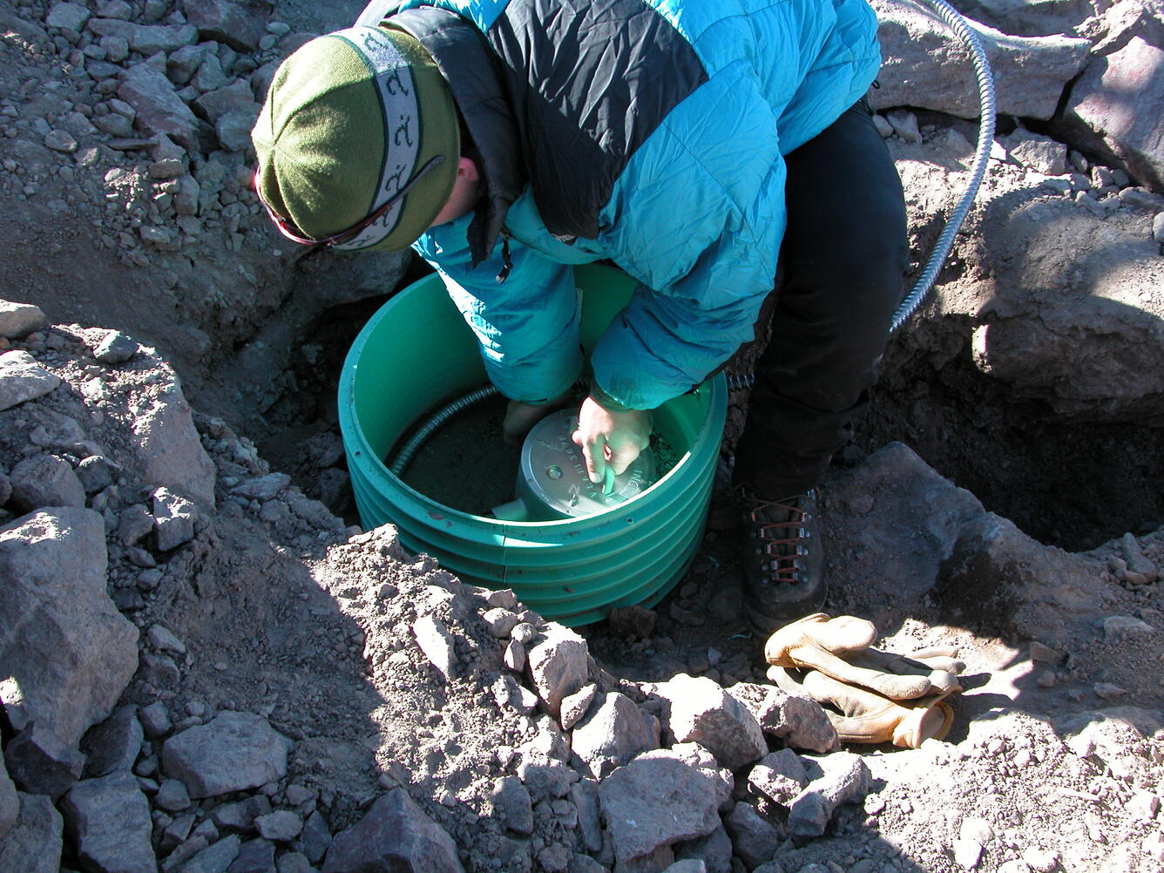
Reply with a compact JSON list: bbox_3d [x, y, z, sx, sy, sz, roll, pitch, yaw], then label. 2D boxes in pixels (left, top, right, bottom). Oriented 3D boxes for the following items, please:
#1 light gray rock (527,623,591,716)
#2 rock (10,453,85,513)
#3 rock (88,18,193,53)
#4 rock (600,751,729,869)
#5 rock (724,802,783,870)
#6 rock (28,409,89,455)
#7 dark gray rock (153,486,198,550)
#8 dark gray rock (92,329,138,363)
[{"bbox_3d":[-0.030,0.294,1.485,0.076,0.073,0.112,-6,52,-6],"label":"light gray rock"},{"bbox_3d":[-0.670,0.058,1.476,0.082,0.055,0.066,10,52,6],"label":"rock"},{"bbox_3d":[-0.782,-0.712,2.094,0.192,0.047,0.046,8,52,5],"label":"rock"},{"bbox_3d":[0.096,0.433,1.378,0.147,0.084,0.112,-12,53,-11],"label":"rock"},{"bbox_3d":[0.200,0.464,1.368,0.058,0.047,0.069,-14,53,-12],"label":"rock"},{"bbox_3d":[-0.636,-0.005,1.430,0.075,0.045,0.055,12,53,9],"label":"rock"},{"bbox_3d":[-0.487,0.098,1.410,0.053,0.058,0.055,0,52,0],"label":"dark gray rock"},{"bbox_3d":[-0.632,-0.122,1.594,0.056,0.034,0.041,-10,53,-9],"label":"dark gray rock"}]

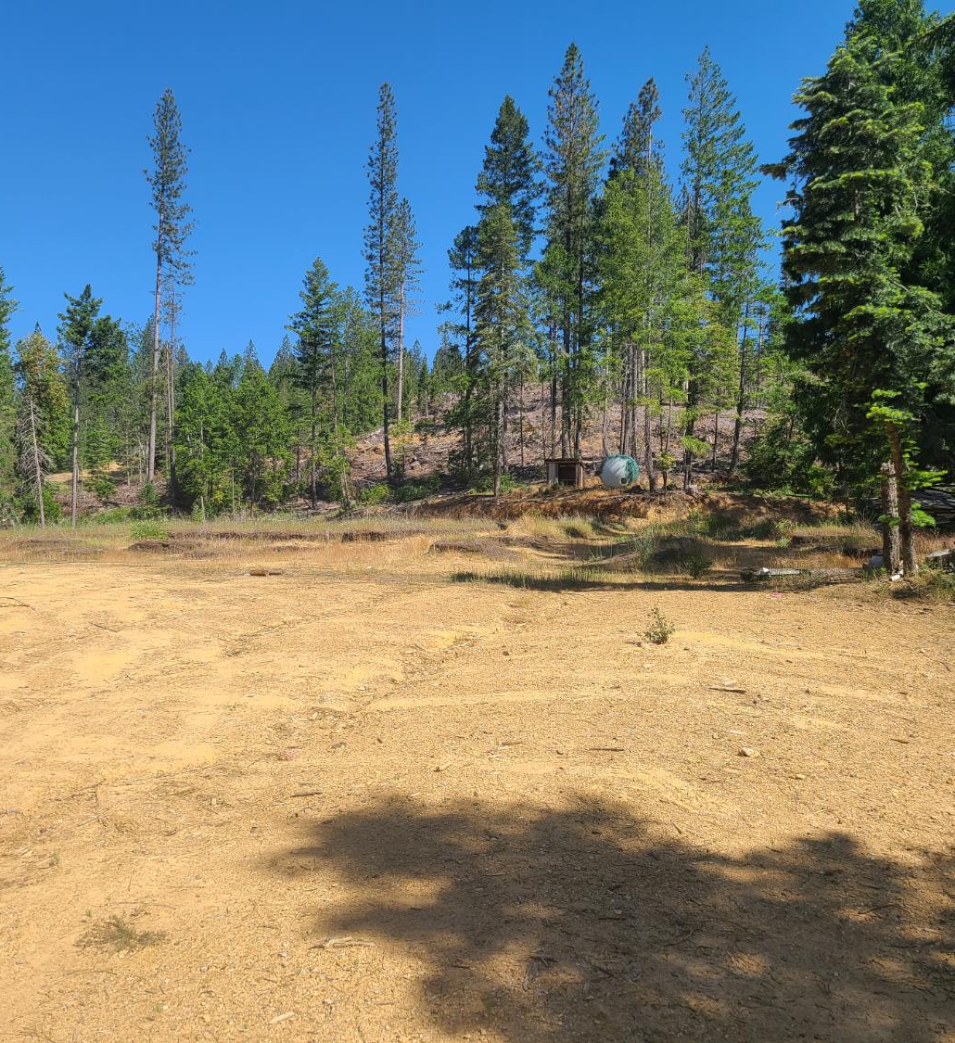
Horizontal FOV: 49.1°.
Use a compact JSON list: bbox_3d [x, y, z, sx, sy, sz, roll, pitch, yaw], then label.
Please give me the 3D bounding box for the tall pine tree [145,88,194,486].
[{"bbox_3d":[-22.155,-16.811,75.000,3.400,28.500,3.400,0,1,0],"label":"tall pine tree"}]

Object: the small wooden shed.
[{"bbox_3d":[5.266,-2.841,62.500,2.050,1.800,1.600,0,1,18],"label":"small wooden shed"}]

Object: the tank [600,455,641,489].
[{"bbox_3d":[8.549,-2.971,62.500,2.200,2.150,2.050,0,1,12],"label":"tank"}]

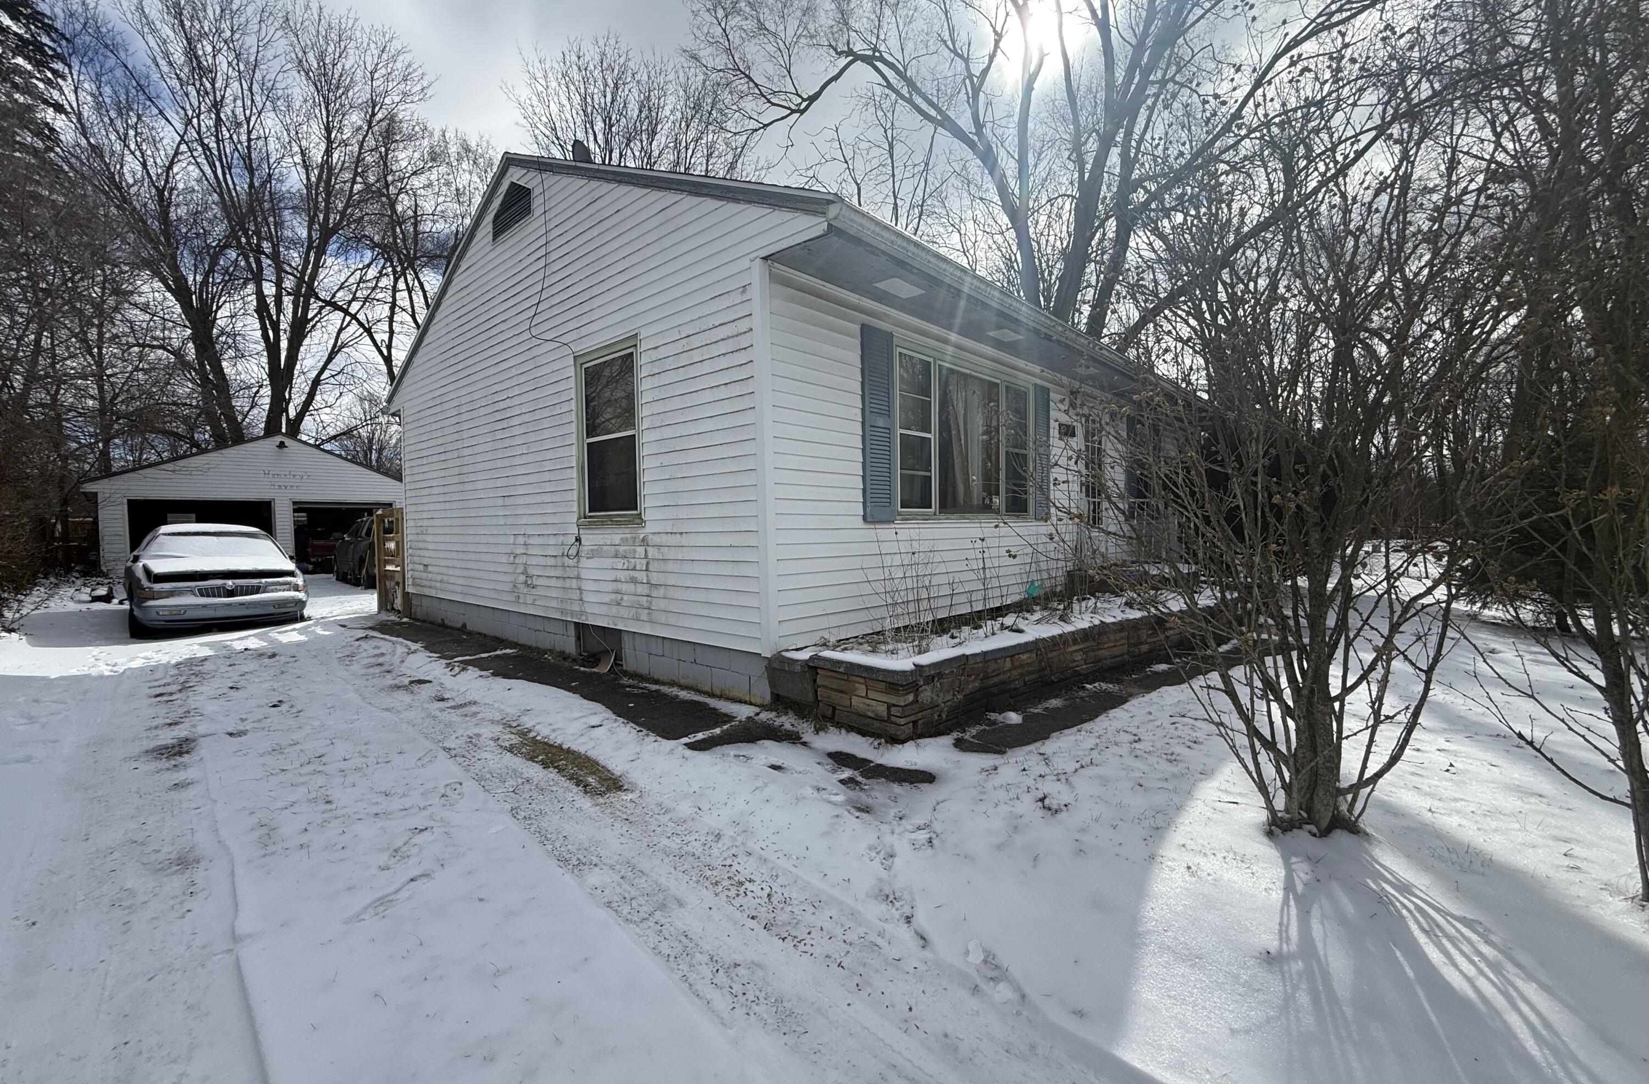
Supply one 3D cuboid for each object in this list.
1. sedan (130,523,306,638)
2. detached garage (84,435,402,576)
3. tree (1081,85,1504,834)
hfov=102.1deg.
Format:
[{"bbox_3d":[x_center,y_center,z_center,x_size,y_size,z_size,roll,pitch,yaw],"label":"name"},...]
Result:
[{"bbox_3d":[-9.309,0.438,10.128,5.000,1.460,1.880,1,2,44],"label":"sedan"},{"bbox_3d":[-17.493,-1.030,20.731,7.100,3.970,7.500,0,2,42],"label":"detached garage"},{"bbox_3d":[2.011,-0.278,2.840,1.700,3.000,1.600,0,1,35],"label":"tree"}]

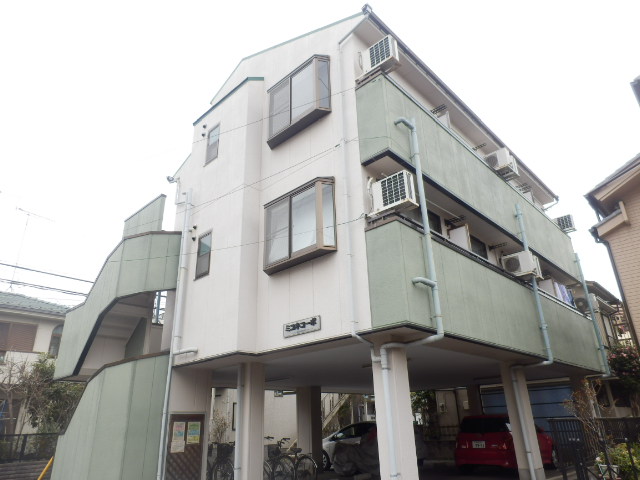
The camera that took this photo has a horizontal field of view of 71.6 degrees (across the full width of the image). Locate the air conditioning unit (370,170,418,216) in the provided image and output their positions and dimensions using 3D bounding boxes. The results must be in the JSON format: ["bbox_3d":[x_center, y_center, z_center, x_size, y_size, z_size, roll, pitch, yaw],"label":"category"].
[{"bbox_3d":[1.207,-0.729,7.176,0.655,0.540,0.280,-22,-31,39],"label":"air conditioning unit"}]

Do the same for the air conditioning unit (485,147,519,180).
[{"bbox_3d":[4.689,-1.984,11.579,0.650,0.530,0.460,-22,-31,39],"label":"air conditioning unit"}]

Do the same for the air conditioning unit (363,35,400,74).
[{"bbox_3d":[1.151,-3.397,8.324,0.655,0.540,0.280,-22,-31,39],"label":"air conditioning unit"}]

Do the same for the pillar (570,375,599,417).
[{"bbox_3d":[7.440,5.046,12.229,0.370,2.420,0.370,-22,-31,39],"label":"pillar"}]

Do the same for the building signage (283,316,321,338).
[{"bbox_3d":[-0.333,1.518,7.700,0.933,0.237,0.050,-22,-31,39],"label":"building signage"}]

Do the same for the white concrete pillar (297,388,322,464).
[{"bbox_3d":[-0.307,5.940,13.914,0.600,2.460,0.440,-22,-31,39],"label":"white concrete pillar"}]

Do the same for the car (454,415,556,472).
[{"bbox_3d":[5.572,5.996,13.126,1.640,1.480,3.800,-19,-29,35],"label":"car"}]

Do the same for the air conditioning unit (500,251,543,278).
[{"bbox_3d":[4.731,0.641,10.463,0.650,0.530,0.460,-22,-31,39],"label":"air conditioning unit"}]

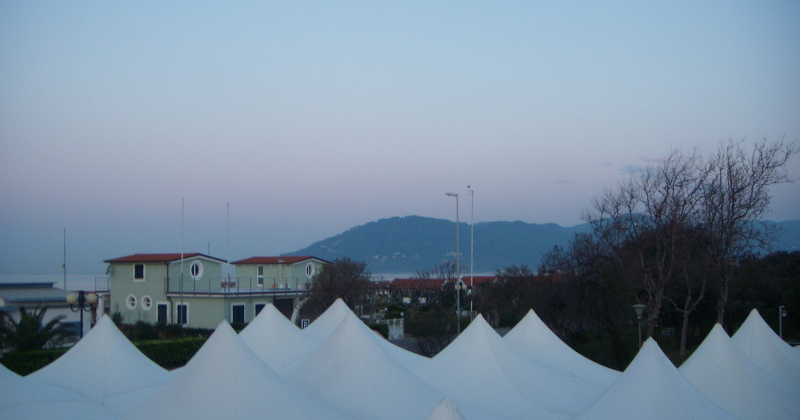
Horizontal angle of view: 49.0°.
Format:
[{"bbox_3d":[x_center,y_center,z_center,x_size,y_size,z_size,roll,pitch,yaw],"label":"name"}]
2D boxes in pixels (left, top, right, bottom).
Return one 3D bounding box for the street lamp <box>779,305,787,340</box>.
[{"bbox_3d":[14.814,5.461,33.944,0.340,3.600,0.250,0,-4,0],"label":"street lamp"}]

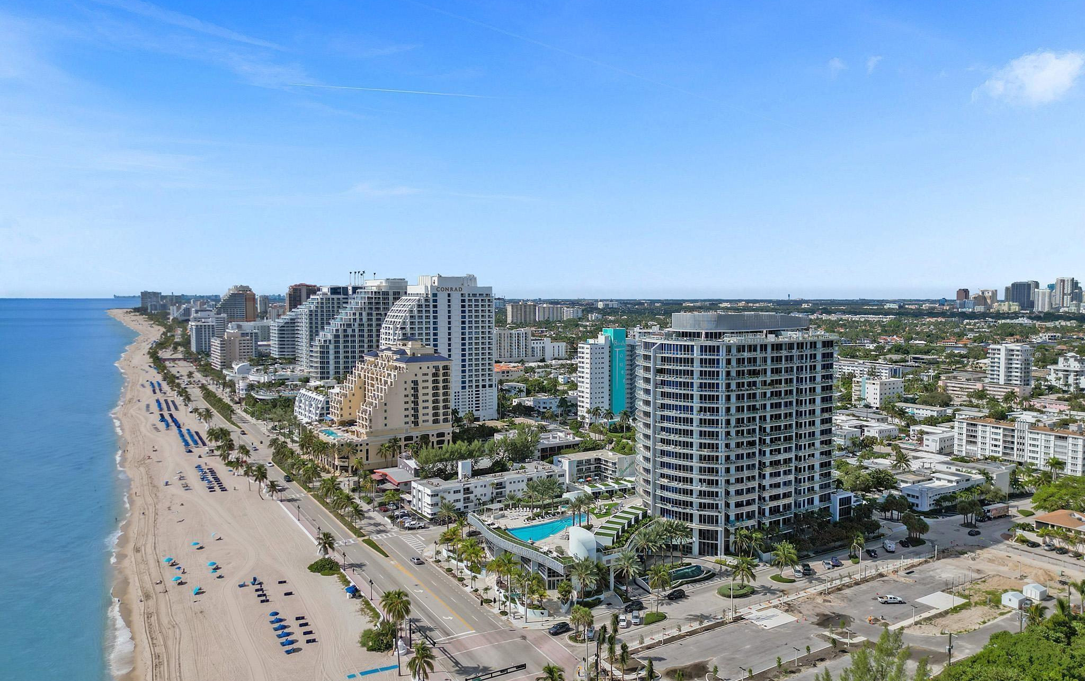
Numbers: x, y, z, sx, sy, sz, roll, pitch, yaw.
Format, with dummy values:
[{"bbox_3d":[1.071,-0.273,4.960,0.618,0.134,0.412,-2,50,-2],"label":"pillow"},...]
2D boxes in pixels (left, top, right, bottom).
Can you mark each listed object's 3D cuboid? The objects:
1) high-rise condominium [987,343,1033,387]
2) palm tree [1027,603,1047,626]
[{"bbox_3d":[352.329,21.221,566.848,14.845,36.798,25.067,-2,4,-32],"label":"high-rise condominium"},{"bbox_3d":[107.229,60.042,163.149,4.800,7.500,4.800,-2,4,-31],"label":"palm tree"}]

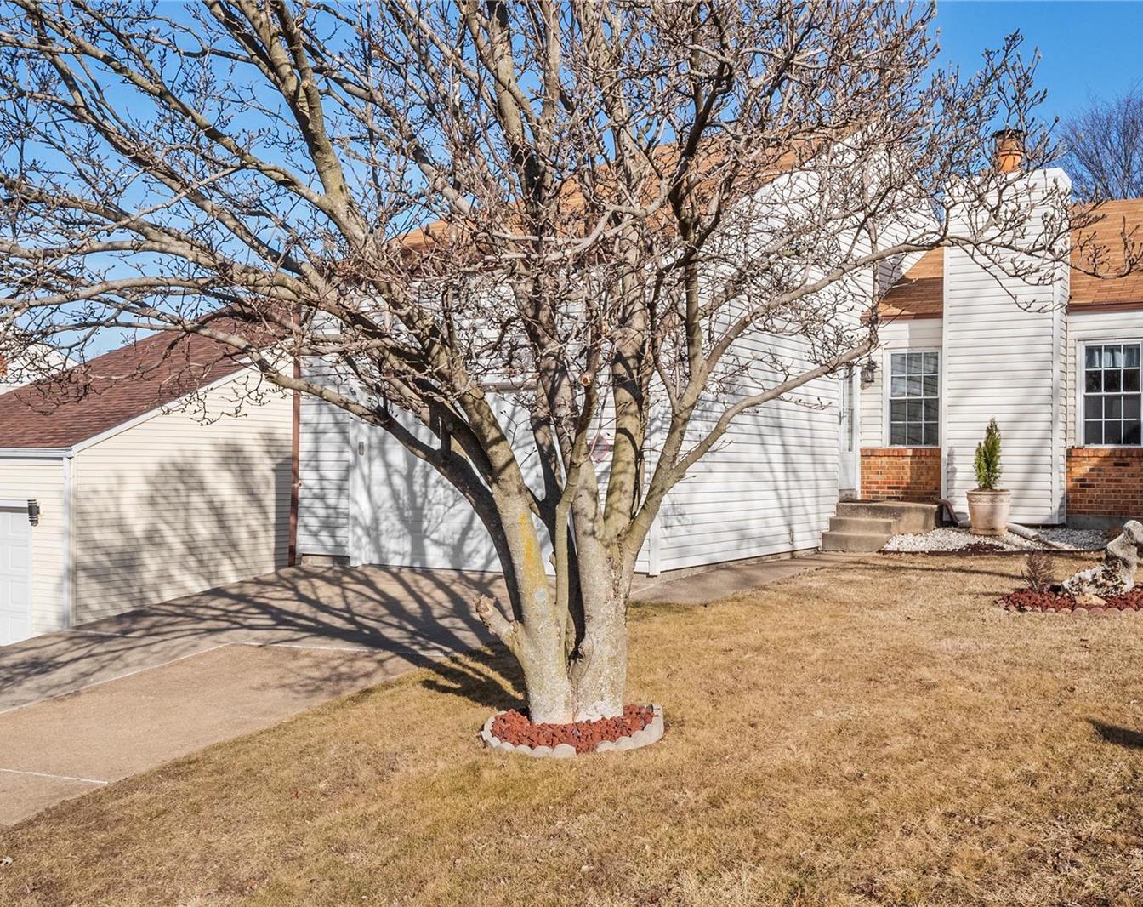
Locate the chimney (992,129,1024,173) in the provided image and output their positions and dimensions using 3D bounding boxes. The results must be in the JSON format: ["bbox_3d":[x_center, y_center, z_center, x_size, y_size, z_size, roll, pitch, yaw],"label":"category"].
[{"bbox_3d":[5.950,-4.060,15.400,0.440,0.630,0.440,0,-1,32],"label":"chimney"}]

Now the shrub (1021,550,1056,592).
[{"bbox_3d":[3.980,1.000,9.650,0.310,0.370,0.310,0,-1,24],"label":"shrub"}]

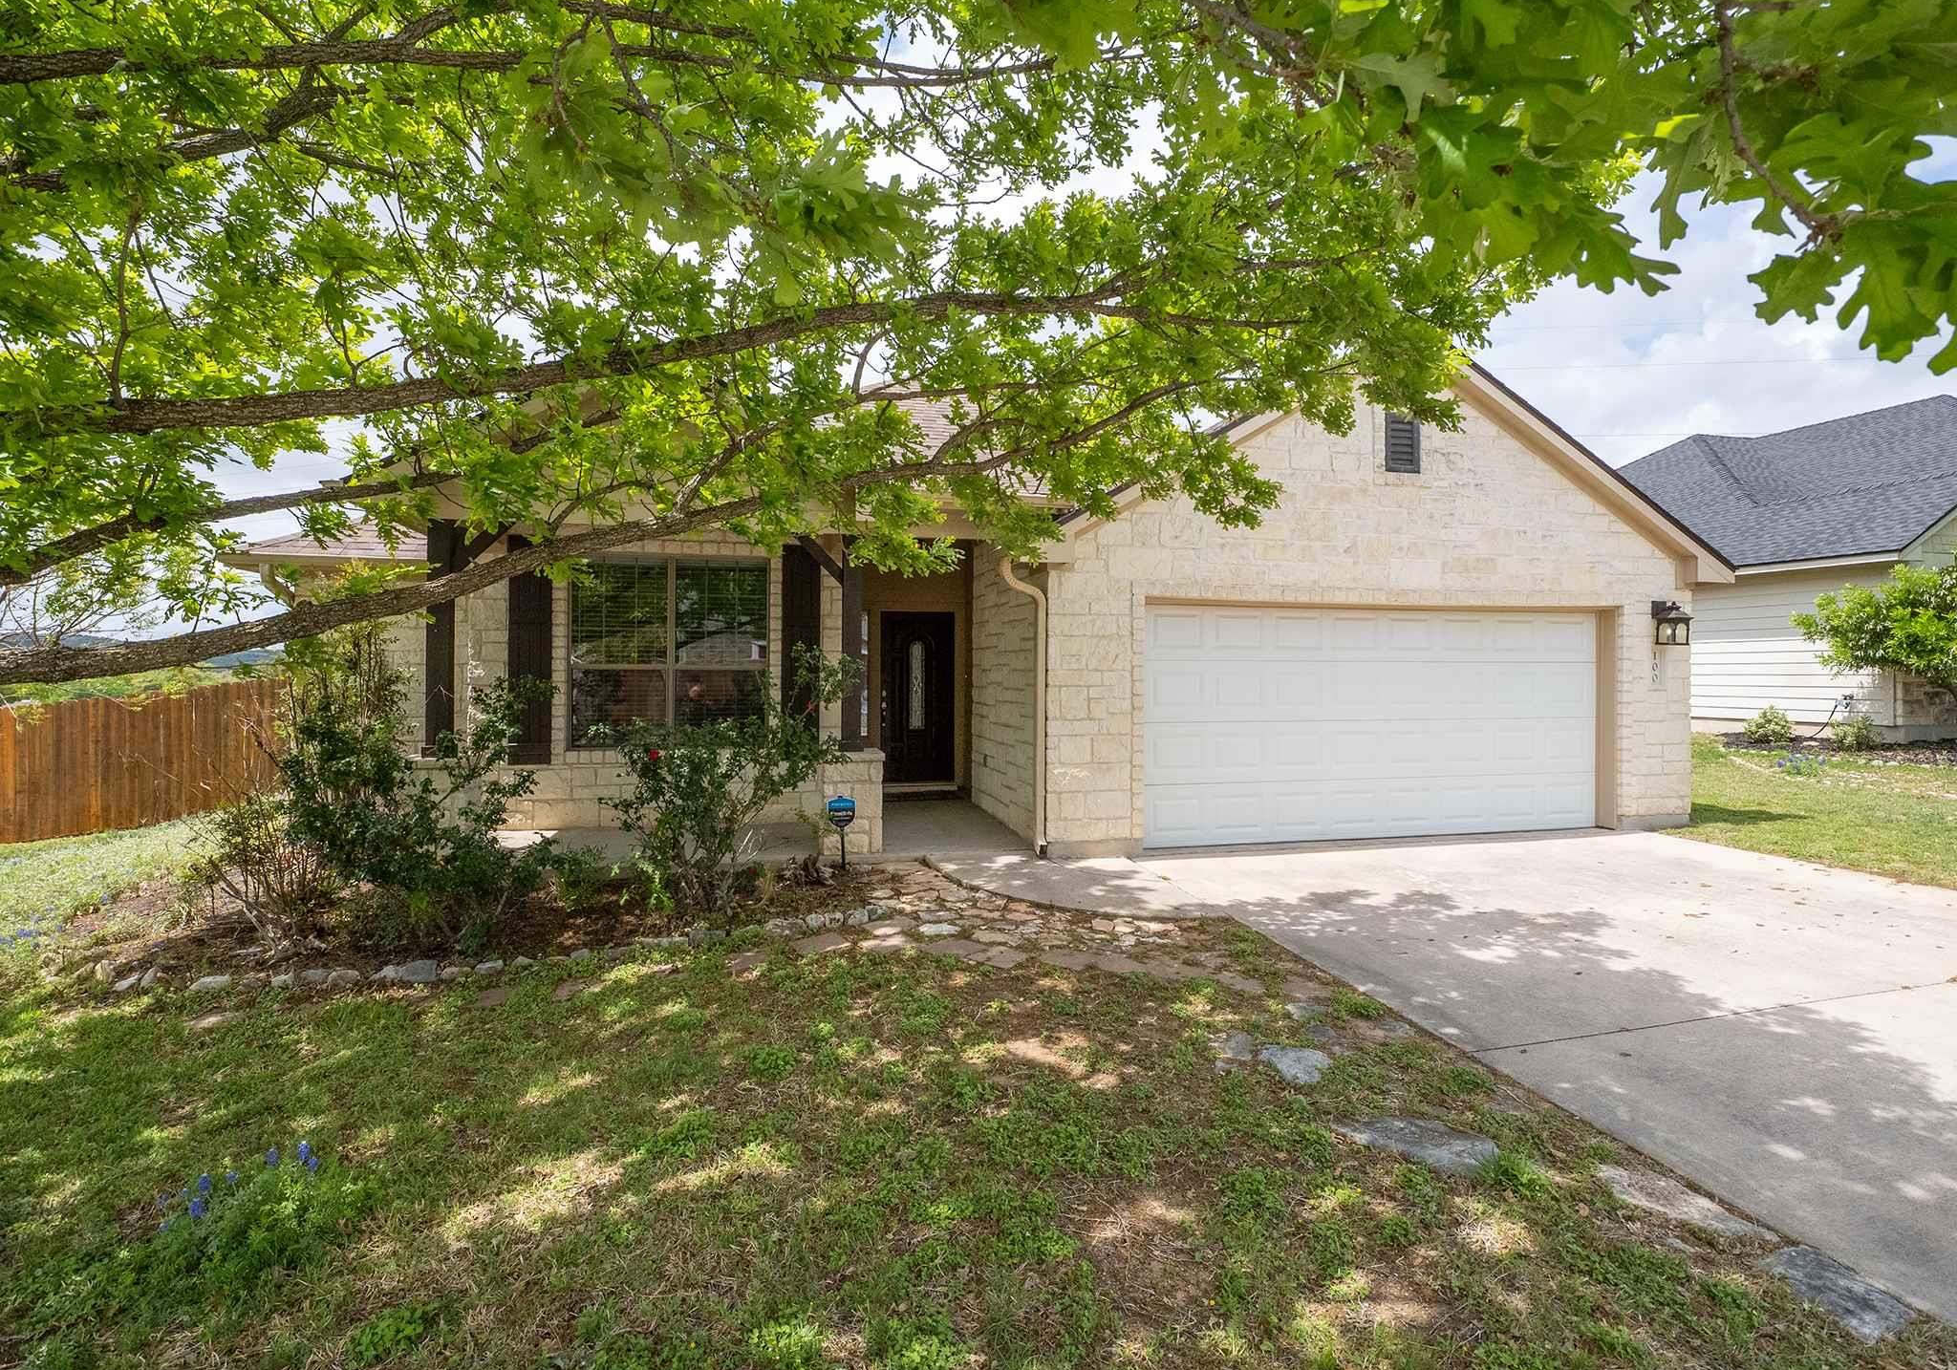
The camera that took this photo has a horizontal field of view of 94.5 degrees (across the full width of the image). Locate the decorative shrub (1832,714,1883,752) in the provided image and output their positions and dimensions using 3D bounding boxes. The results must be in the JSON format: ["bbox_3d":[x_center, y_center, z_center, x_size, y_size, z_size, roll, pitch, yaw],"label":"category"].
[{"bbox_3d":[12.322,0.665,12.700,0.560,0.540,0.540,0,1,-12],"label":"decorative shrub"}]

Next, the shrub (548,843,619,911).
[{"bbox_3d":[-2.840,1.384,6.500,0.470,0.480,0.450,0,1,-12],"label":"shrub"}]

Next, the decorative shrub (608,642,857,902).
[{"bbox_3d":[-1.763,0.654,6.400,1.720,1.830,1.400,0,1,-12],"label":"decorative shrub"}]

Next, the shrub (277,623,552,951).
[{"bbox_3d":[-3.711,0.664,5.950,1.650,2.100,1.400,0,1,-12],"label":"shrub"}]

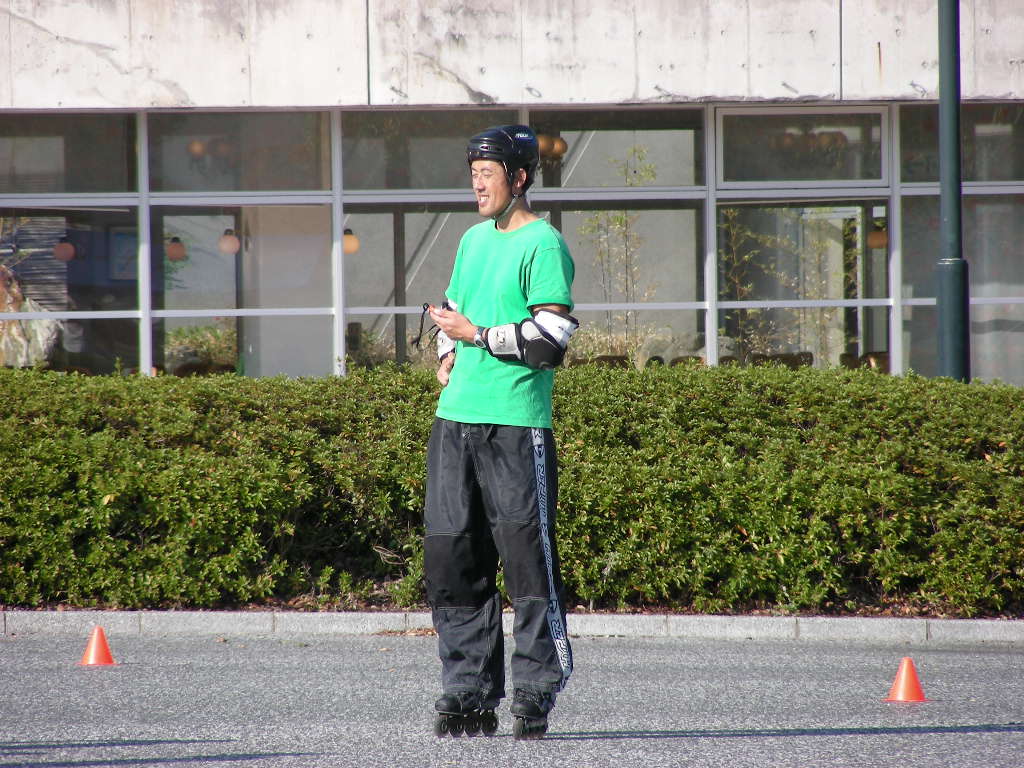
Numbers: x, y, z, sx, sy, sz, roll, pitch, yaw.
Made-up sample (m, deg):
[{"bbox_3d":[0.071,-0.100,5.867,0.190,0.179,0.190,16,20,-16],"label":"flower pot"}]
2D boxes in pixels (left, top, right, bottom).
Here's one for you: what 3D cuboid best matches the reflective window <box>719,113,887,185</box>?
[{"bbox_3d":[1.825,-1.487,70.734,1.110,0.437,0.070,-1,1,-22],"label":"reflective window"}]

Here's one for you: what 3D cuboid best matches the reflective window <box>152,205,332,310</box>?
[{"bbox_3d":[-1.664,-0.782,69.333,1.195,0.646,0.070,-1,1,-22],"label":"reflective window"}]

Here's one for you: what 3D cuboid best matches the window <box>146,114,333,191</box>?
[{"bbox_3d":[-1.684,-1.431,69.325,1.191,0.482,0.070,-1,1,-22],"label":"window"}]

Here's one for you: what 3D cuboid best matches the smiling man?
[{"bbox_3d":[-0.044,0.146,34.500,0.500,1.880,0.460,0,1,42],"label":"smiling man"}]

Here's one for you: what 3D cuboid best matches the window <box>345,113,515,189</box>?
[{"bbox_3d":[-0.509,-1.454,69.797,1.168,0.479,0.070,-1,1,-22],"label":"window"}]

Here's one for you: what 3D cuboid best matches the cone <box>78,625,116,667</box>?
[{"bbox_3d":[-1.495,0.946,40.600,0.138,0.143,0.138,-1,1,0],"label":"cone"}]

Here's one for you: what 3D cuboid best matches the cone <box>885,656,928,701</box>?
[{"bbox_3d":[1.282,0.962,36.600,0.138,0.145,0.138,-1,1,0],"label":"cone"}]

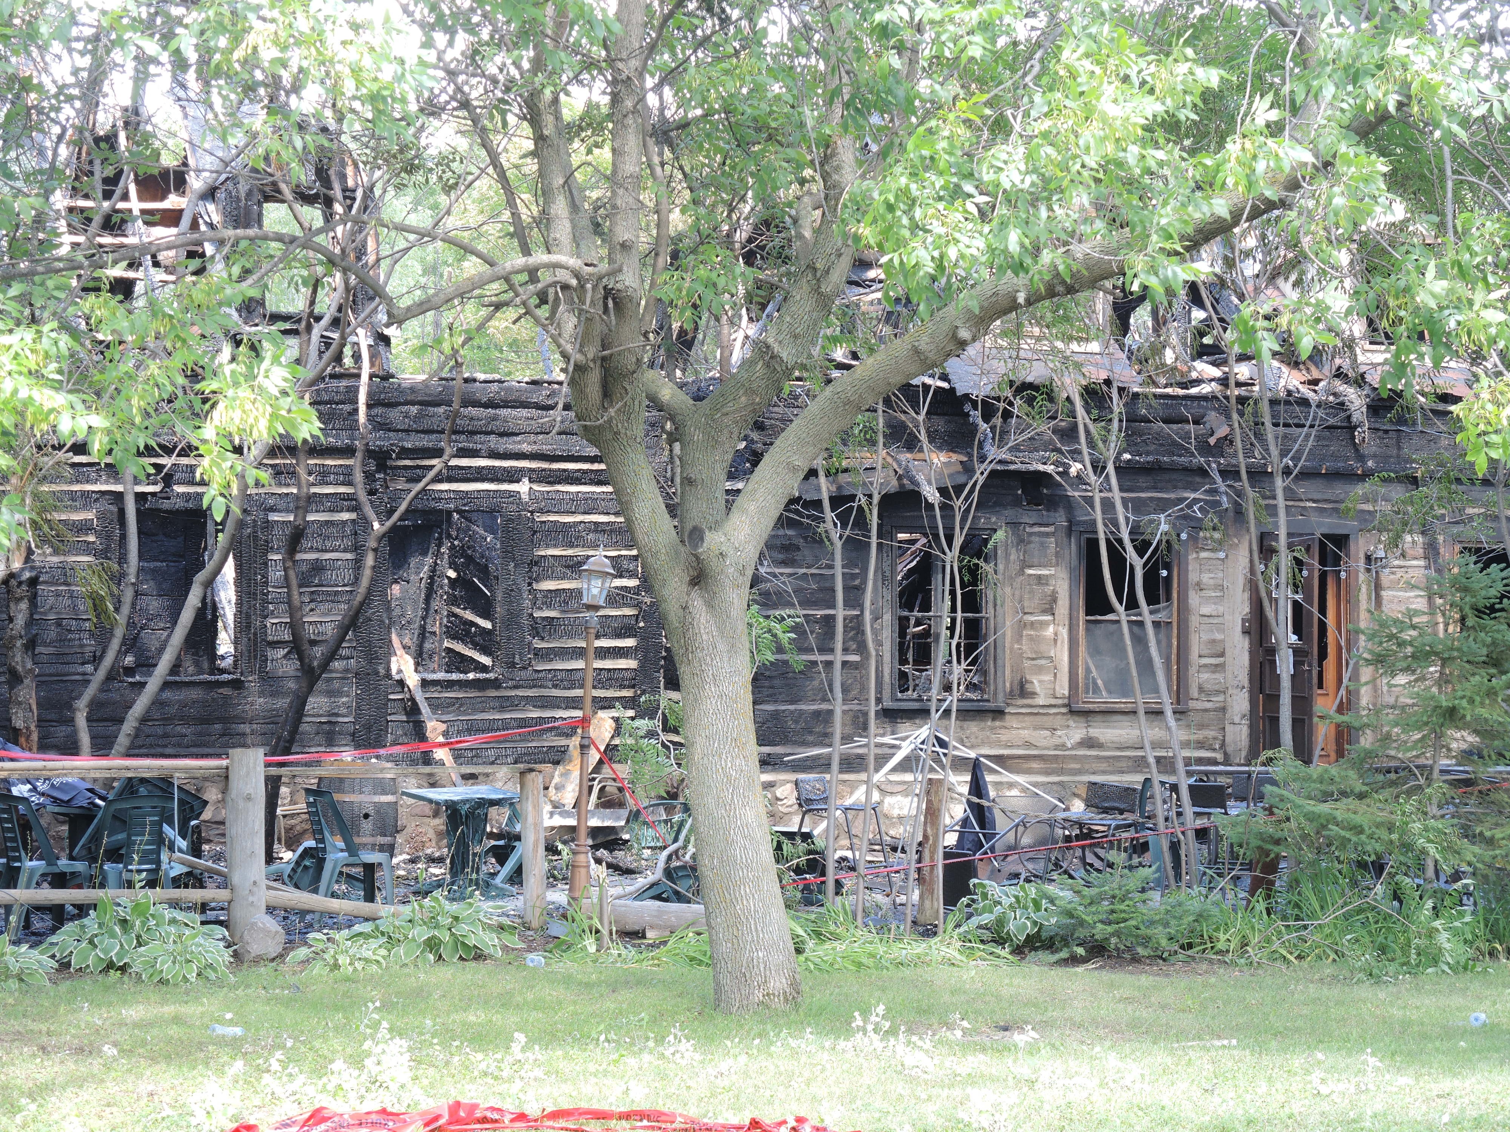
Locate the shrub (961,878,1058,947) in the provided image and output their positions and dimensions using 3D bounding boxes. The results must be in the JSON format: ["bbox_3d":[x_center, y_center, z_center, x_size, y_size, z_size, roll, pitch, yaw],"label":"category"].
[{"bbox_3d":[1.598,2.174,20.200,0.600,0.410,0.580,0,-2,0],"label":"shrub"}]

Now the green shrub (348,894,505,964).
[{"bbox_3d":[-1.971,2.173,19.400,0.950,0.370,0.800,0,-2,0],"label":"green shrub"}]

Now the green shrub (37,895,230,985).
[{"bbox_3d":[-3.485,2.085,18.200,1.000,0.430,0.900,0,-2,0],"label":"green shrub"}]

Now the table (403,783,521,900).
[{"bbox_3d":[-2.207,2.065,24.200,0.680,0.700,0.680,1,-3,-31],"label":"table"}]

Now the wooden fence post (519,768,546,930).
[{"bbox_3d":[-1.467,1.872,21.300,0.150,1.060,0.150,-2,-2,0],"label":"wooden fence post"}]

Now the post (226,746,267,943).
[{"bbox_3d":[-2.914,1.606,18.500,0.215,1.140,0.215,0,-2,-9],"label":"post"}]

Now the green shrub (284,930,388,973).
[{"bbox_3d":[-2.248,2.076,17.400,0.570,0.220,0.520,0,-2,-7],"label":"green shrub"}]

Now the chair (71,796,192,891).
[{"bbox_3d":[-3.764,1.802,19.600,0.460,0.850,0.530,1,-3,-21],"label":"chair"}]

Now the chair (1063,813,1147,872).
[{"bbox_3d":[2.378,1.920,22.400,0.460,0.880,0.500,-1,-3,25],"label":"chair"}]

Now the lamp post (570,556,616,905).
[{"bbox_3d":[-1.081,1.058,21.200,0.235,2.360,0.235,3,-2,0],"label":"lamp post"}]

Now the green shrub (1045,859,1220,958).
[{"bbox_3d":[2.316,2.088,19.800,1.020,0.570,0.950,0,-2,0],"label":"green shrub"}]

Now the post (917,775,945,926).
[{"bbox_3d":[1.165,1.893,21.400,0.150,1.000,0.150,3,-2,0],"label":"post"}]

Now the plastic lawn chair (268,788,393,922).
[{"bbox_3d":[-2.548,1.829,20.300,0.510,0.850,0.460,1,-3,-23],"label":"plastic lawn chair"}]

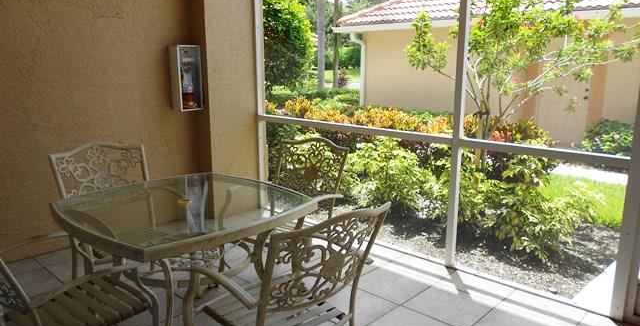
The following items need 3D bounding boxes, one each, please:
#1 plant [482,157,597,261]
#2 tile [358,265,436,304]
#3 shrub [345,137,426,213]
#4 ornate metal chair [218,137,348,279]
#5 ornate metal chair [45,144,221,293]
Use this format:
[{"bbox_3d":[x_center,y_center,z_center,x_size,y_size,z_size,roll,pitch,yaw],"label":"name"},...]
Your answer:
[{"bbox_3d":[1.970,0.345,4.325,0.960,0.850,0.900,5,12,25],"label":"plant"},{"bbox_3d":[0.512,0.870,3.444,0.457,0.010,0.457,10,15,42],"label":"tile"},{"bbox_3d":[0.793,0.144,5.346,0.870,0.850,0.830,2,11,8],"label":"shrub"},{"bbox_3d":[-0.243,0.356,3.537,0.650,0.960,0.690,8,14,35],"label":"ornate metal chair"},{"bbox_3d":[-1.352,0.387,3.365,0.690,0.960,0.650,10,15,41],"label":"ornate metal chair"}]

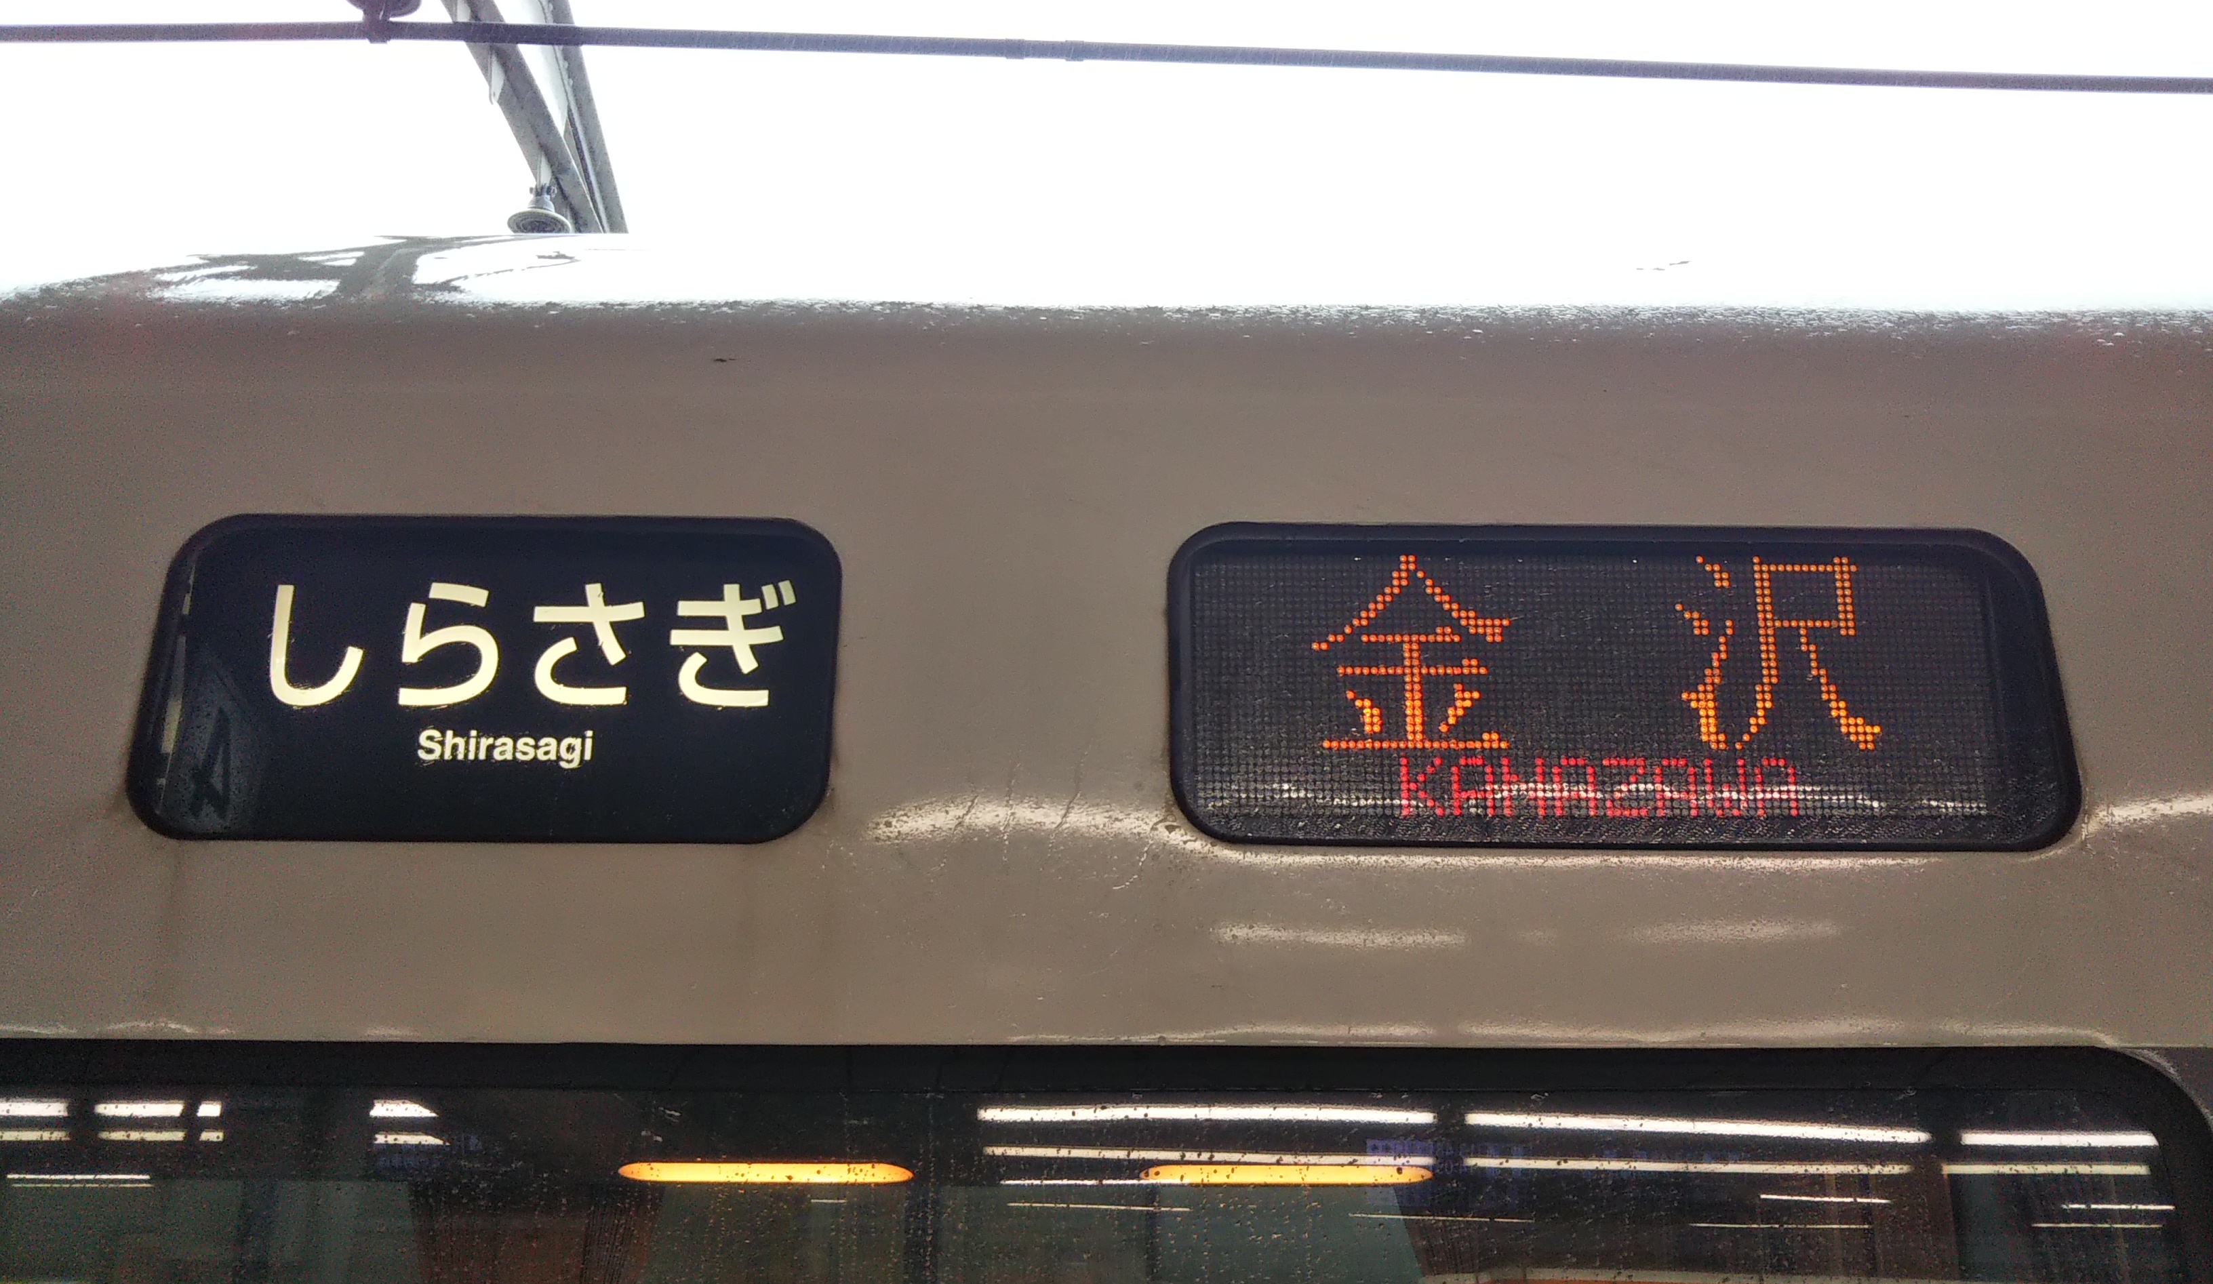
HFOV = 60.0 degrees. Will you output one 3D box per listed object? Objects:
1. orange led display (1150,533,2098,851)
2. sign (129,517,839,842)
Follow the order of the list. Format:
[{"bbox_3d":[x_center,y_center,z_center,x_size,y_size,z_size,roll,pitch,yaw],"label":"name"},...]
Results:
[{"bbox_3d":[0.345,0.033,1.315,0.604,0.235,0.050,0,-23,0],"label":"orange led display"},{"bbox_3d":[-0.415,0.028,1.311,0.465,0.238,0.050,0,-23,0],"label":"sign"}]

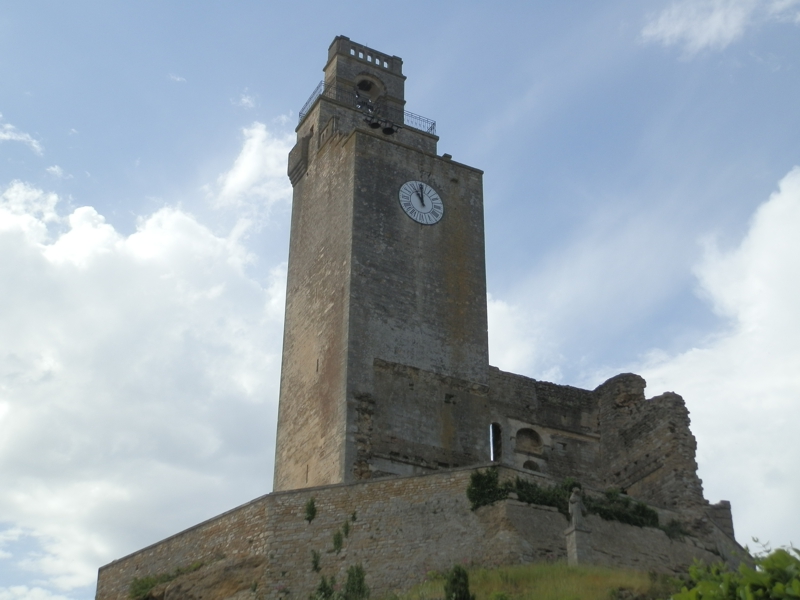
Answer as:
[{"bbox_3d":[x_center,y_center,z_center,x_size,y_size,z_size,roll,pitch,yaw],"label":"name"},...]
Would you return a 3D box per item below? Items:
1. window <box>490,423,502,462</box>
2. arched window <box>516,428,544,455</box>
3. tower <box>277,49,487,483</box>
[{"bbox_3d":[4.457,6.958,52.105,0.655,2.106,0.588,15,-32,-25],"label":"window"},{"bbox_3d":[6.188,6.981,53.110,1.613,1.310,0.504,15,-32,-25],"label":"arched window"},{"bbox_3d":[-0.843,-2.454,58.869,7.924,32.060,8.316,15,-32,-25],"label":"tower"}]

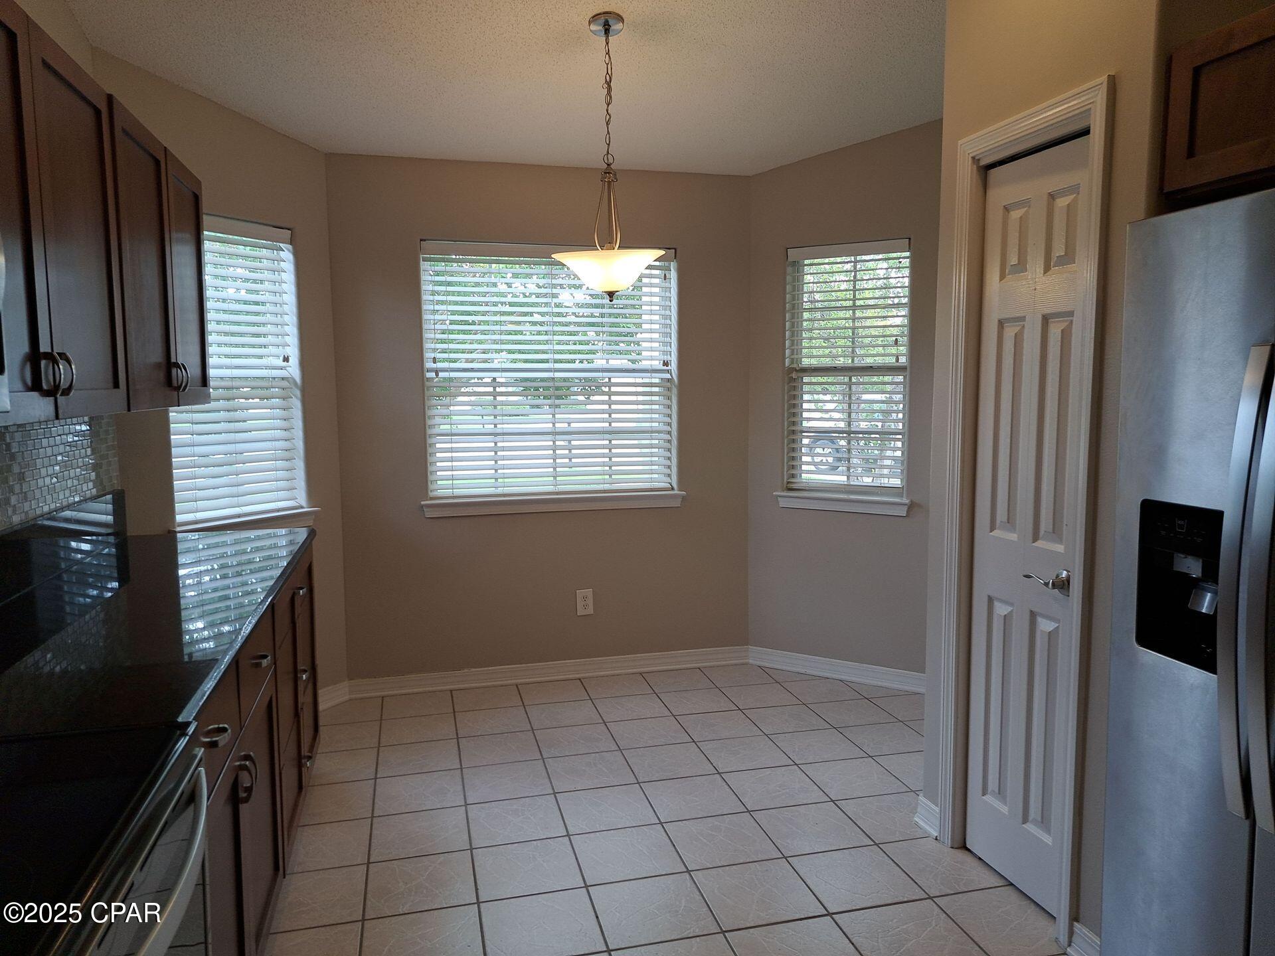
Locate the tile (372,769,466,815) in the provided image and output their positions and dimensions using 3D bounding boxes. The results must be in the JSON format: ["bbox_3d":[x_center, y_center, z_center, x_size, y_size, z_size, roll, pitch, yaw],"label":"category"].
[{"bbox_3d":[-0.773,1.117,3.139,0.303,0.010,0.297,-2,6,-14],"label":"tile"}]

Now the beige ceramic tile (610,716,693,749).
[{"bbox_3d":[0.048,1.063,3.670,0.300,0.010,0.300,-2,6,-14],"label":"beige ceramic tile"}]

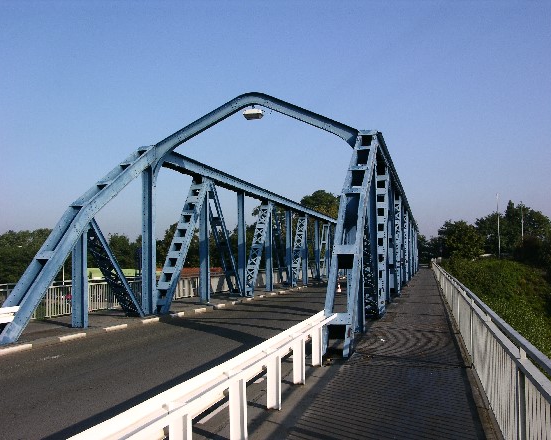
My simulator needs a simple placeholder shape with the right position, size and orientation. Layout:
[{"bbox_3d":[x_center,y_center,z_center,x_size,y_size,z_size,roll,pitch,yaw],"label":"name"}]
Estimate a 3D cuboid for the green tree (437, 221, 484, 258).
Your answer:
[{"bbox_3d":[23.509,2.528,75.000,5.700,5.100,5.400,-2,-4,17],"label":"green tree"}]

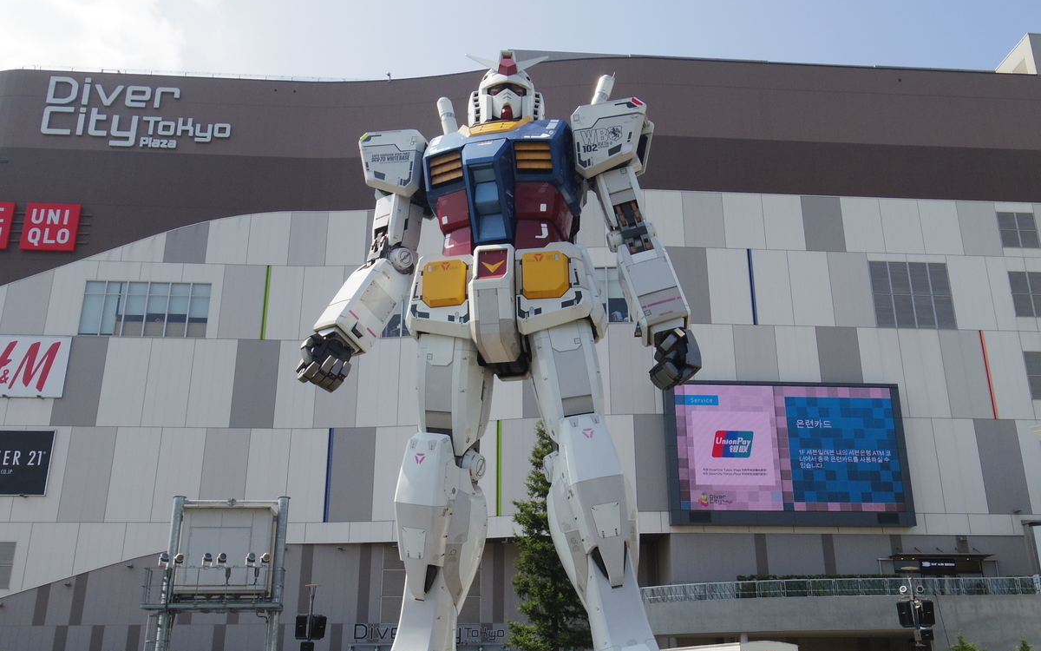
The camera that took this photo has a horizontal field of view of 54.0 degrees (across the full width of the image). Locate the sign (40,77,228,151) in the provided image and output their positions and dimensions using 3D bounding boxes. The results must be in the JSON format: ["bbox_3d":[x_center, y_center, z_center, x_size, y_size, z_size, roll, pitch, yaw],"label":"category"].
[{"bbox_3d":[-23.448,-12.944,62.965,11.392,4.953,0.350,1,-21,-3],"label":"sign"}]

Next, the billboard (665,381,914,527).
[{"bbox_3d":[13.967,6.731,53.715,12.779,7.593,0.700,1,-21,-4],"label":"billboard"}]

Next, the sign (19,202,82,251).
[{"bbox_3d":[-27.368,-5.697,59.691,3.051,2.988,0.250,1,-21,-4],"label":"sign"}]

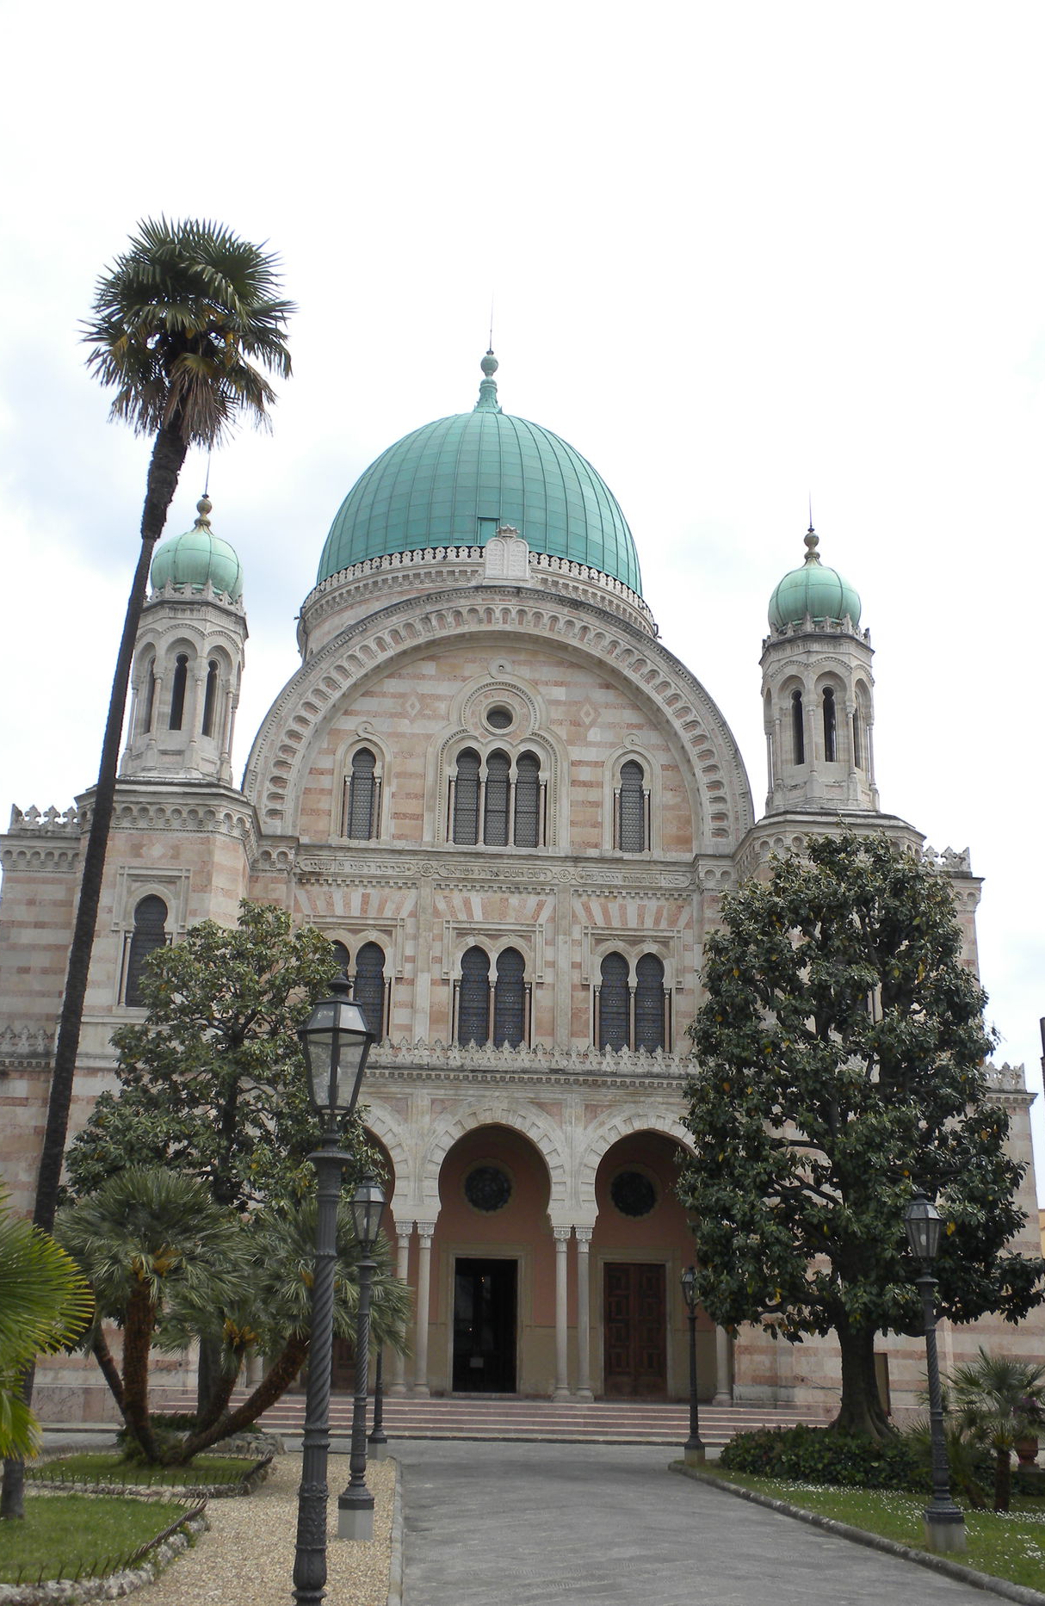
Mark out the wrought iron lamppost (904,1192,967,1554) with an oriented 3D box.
[{"bbox_3d":[4.344,5.937,18.165,0.430,3.570,0.430,3,-18,-3],"label":"wrought iron lamppost"}]

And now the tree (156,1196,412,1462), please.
[{"bbox_3d":[-3.834,8.484,27.539,3.925,3.841,3.400,2,-19,-3],"label":"tree"}]

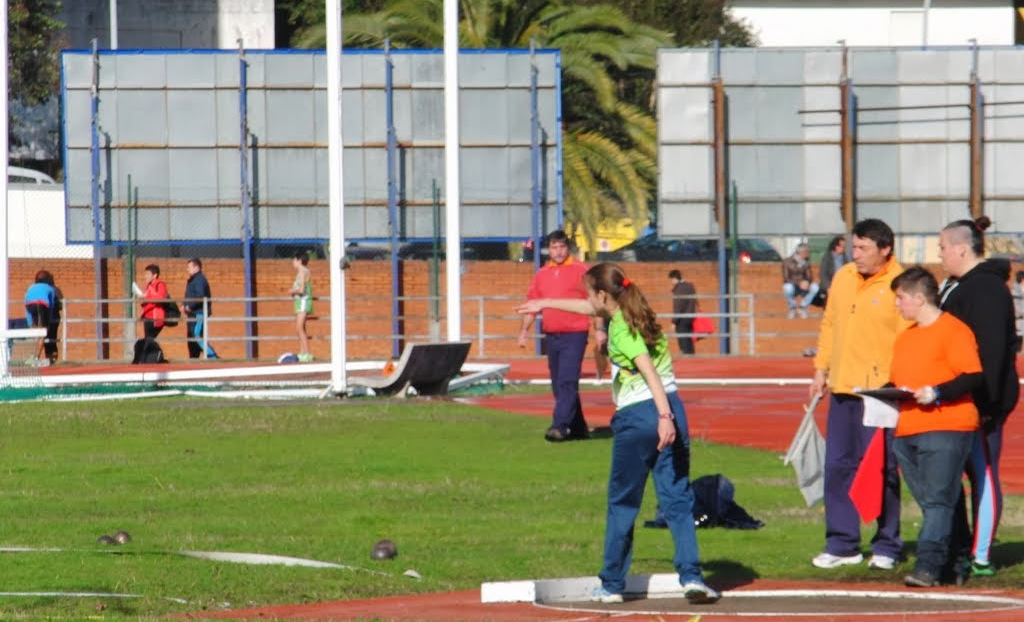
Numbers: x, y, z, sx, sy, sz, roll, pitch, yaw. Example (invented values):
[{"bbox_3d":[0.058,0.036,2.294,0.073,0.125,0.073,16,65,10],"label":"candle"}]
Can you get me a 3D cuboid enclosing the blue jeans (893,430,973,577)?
[{"bbox_3d":[1.936,0.845,31.600,0.340,0.770,0.370,0,0,-38],"label":"blue jeans"}]

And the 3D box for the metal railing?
[{"bbox_3d":[-2.031,0.288,116.500,13.200,1.050,0.090,0,0,-16],"label":"metal railing"}]

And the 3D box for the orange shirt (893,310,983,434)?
[{"bbox_3d":[1.944,0.291,31.500,0.340,0.580,0.480,-1,0,-40],"label":"orange shirt"}]

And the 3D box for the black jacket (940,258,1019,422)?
[{"bbox_3d":[2.234,0.136,32.800,0.360,0.770,0.490,-1,0,-22],"label":"black jacket"}]

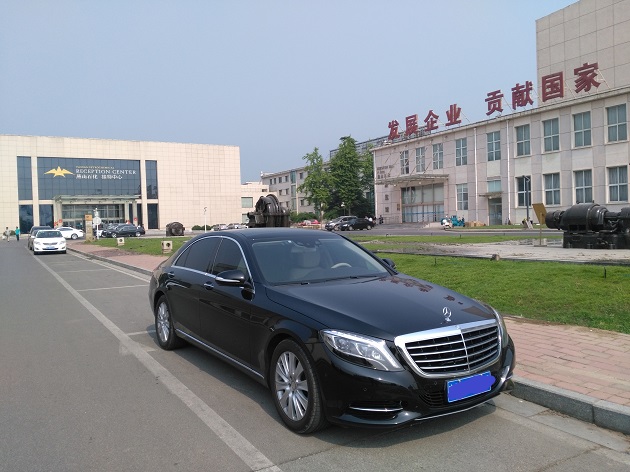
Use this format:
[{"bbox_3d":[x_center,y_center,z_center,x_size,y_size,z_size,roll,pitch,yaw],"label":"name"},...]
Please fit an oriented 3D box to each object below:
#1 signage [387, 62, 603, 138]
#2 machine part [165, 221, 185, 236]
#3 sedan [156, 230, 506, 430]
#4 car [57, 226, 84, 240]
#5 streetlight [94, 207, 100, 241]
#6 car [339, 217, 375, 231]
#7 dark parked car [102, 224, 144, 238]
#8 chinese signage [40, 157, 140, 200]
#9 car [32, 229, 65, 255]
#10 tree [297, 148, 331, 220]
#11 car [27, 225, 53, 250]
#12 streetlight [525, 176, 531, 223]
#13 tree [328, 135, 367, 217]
[{"bbox_3d":[17.111,-13.843,55.970,0.350,2.360,29.280,-3,2,-29],"label":"signage"},{"bbox_3d":[-16.126,-0.739,58.800,1.620,1.500,2.100,-3,2,-31],"label":"machine part"},{"bbox_3d":[-0.372,0.658,5.690,1.950,1.490,5.250,-3,2,-33],"label":"sedan"},{"bbox_3d":[-31.686,-0.289,64.000,4.750,1.460,1.820,-2,2,-28],"label":"car"},{"bbox_3d":[-24.315,-1.354,57.000,0.650,3.600,0.500,-3,2,-31],"label":"streetlight"},{"bbox_3d":[5.490,-1.492,65.500,4.600,1.470,1.780,-3,2,-31],"label":"car"},{"bbox_3d":[-22.939,-0.592,61.500,4.850,1.480,1.840,-3,2,-32],"label":"dark parked car"},{"bbox_3d":[-39.491,-10.113,90.207,16.610,7.180,0.300,-3,2,-30],"label":"chinese signage"},{"bbox_3d":[-17.173,0.393,32.729,1.770,1.480,4.540,-3,2,-30],"label":"car"},{"bbox_3d":[0.261,-7.161,76.000,5.000,11.940,5.000,-2,2,0],"label":"tree"},{"bbox_3d":[-20.676,0.231,38.726,1.820,1.680,4.600,-3,2,-30],"label":"car"},{"bbox_3d":[17.103,-2.898,41.000,0.550,3.860,0.250,-3,2,-30],"label":"streetlight"},{"bbox_3d":[5.053,-8.269,78.000,5.800,14.000,5.800,-2,2,0],"label":"tree"}]

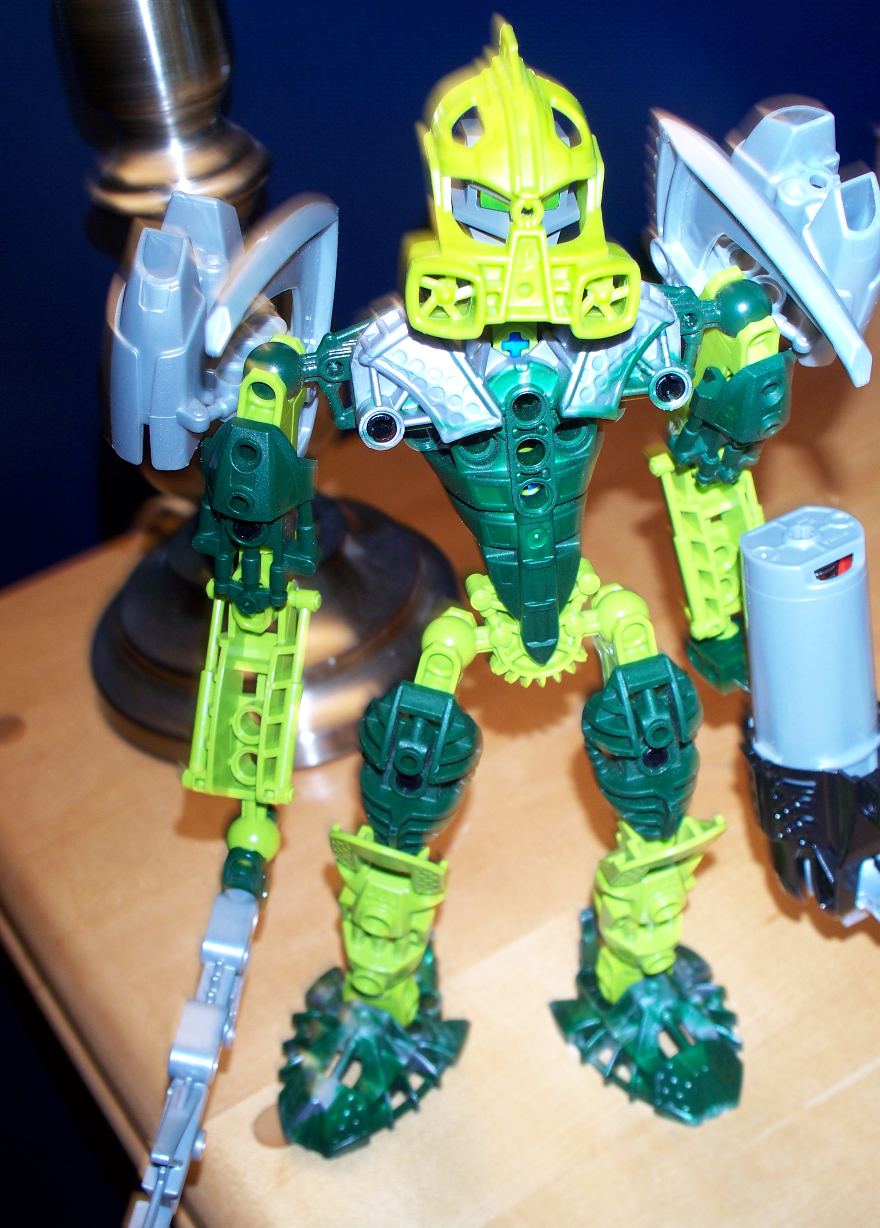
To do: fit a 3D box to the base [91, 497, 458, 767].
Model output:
[{"bbox_3d":[-0.051,-0.010,0.510,0.114,0.049,0.114,-8,40,0],"label":"base"}]

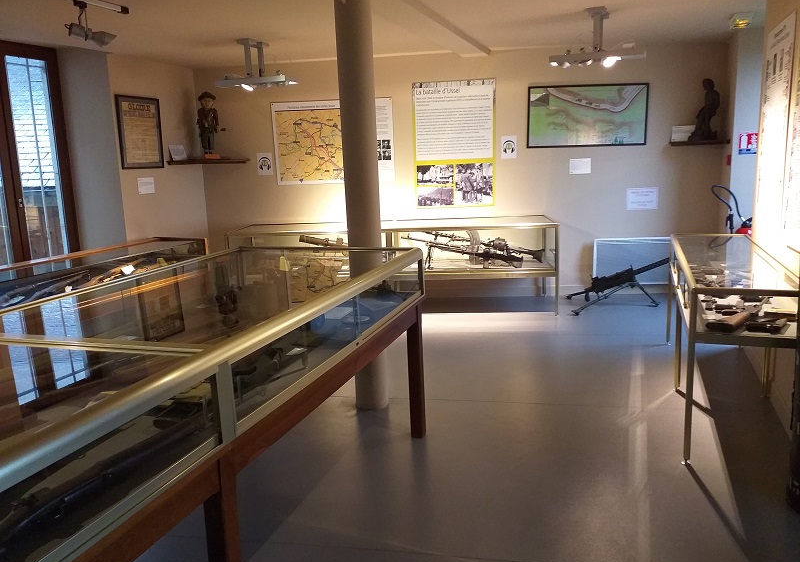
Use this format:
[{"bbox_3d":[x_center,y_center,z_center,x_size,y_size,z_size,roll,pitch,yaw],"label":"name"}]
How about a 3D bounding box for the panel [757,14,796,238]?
[{"bbox_3d":[2.141,-0.844,3.586,0.020,1.175,0.770,2,10,21],"label":"panel"}]

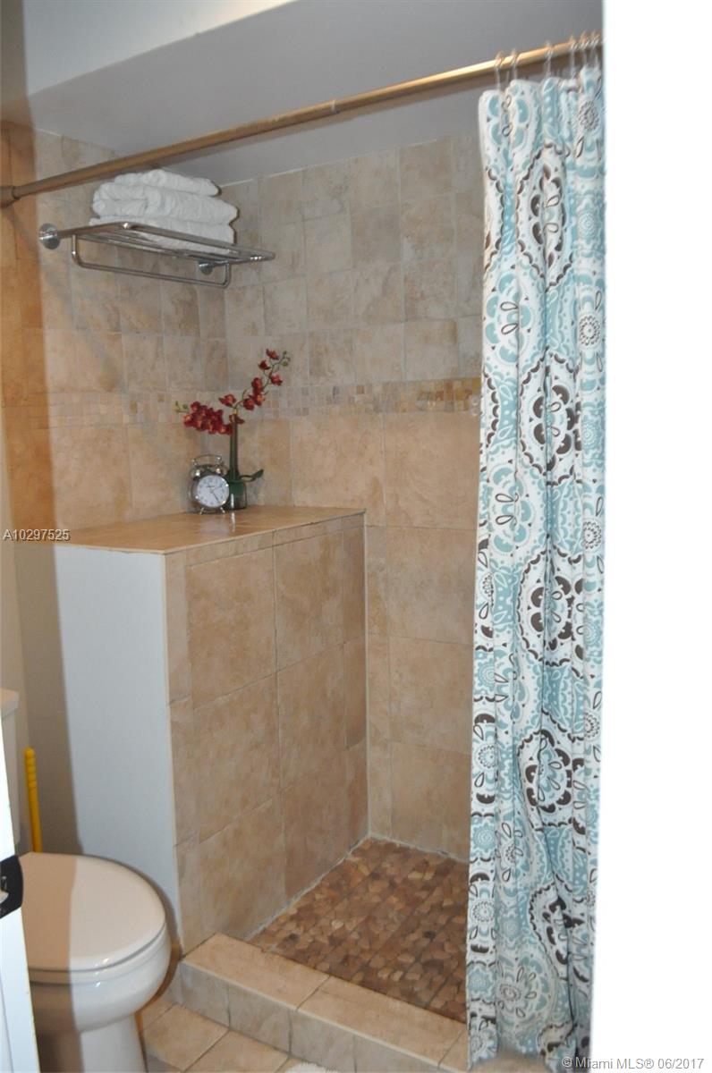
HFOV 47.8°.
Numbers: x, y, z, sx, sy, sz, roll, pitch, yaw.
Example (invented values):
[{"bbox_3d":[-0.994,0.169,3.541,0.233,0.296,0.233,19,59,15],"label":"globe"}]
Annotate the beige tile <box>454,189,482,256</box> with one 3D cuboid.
[{"bbox_3d":[0.347,-0.854,2.177,0.160,0.160,0.012,3,9,30],"label":"beige tile"}]

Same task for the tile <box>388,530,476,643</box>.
[{"bbox_3d":[0.244,0.145,2.391,0.333,0.337,0.012,3,9,30],"label":"tile"}]

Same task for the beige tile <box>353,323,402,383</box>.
[{"bbox_3d":[0.072,-0.542,2.387,0.161,0.164,0.012,3,9,30],"label":"beige tile"}]

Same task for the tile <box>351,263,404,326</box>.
[{"bbox_3d":[0.067,-0.691,2.317,0.160,0.160,0.012,3,9,31],"label":"tile"}]

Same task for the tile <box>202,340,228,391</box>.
[{"bbox_3d":[-0.462,-0.559,2.629,0.012,0.164,0.123,3,8,31],"label":"tile"}]

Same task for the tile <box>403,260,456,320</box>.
[{"bbox_3d":[0.210,-0.699,2.282,0.160,0.160,0.012,3,9,30],"label":"tile"}]

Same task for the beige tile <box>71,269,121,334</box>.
[{"bbox_3d":[-0.680,-0.617,2.099,0.012,0.153,0.154,3,9,31],"label":"beige tile"}]

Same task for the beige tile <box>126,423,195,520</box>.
[{"bbox_3d":[-0.561,-0.193,2.426,0.012,0.280,0.327,3,9,31],"label":"beige tile"}]

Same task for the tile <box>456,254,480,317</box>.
[{"bbox_3d":[0.351,-0.692,2.200,0.160,0.160,0.012,3,9,30],"label":"tile"}]

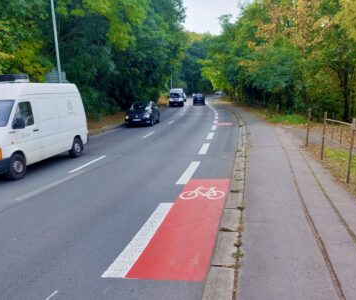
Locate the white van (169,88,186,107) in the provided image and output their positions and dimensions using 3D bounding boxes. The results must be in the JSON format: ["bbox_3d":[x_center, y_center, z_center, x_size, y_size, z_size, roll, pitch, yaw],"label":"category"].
[{"bbox_3d":[-0.095,-7.510,39.743,1.980,2.450,5.200,-1,12,3],"label":"white van"}]

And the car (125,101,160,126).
[{"bbox_3d":[-2.365,-2.463,18.745,1.740,1.480,4.100,0,12,6],"label":"car"}]

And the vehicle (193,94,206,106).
[{"bbox_3d":[3.233,-7.460,41.336,1.800,1.560,4.300,0,12,4],"label":"vehicle"}]

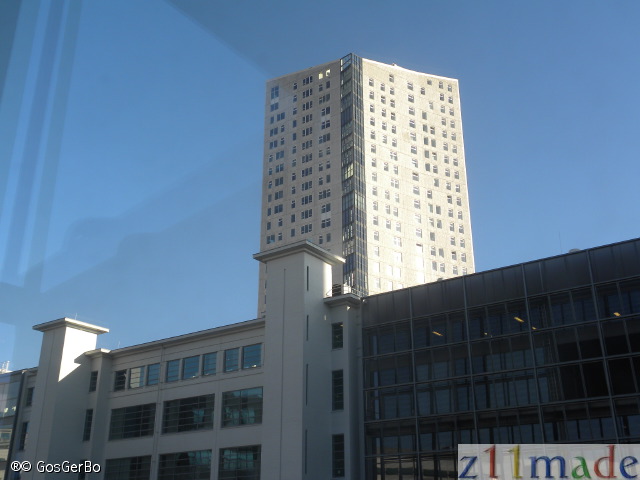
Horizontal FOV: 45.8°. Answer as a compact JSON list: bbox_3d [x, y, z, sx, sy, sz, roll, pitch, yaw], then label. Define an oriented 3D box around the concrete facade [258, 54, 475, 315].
[{"bbox_3d":[9.390,11.740,144.910,36.000,102.500,22.000,14,-27,-28],"label":"concrete facade"}]

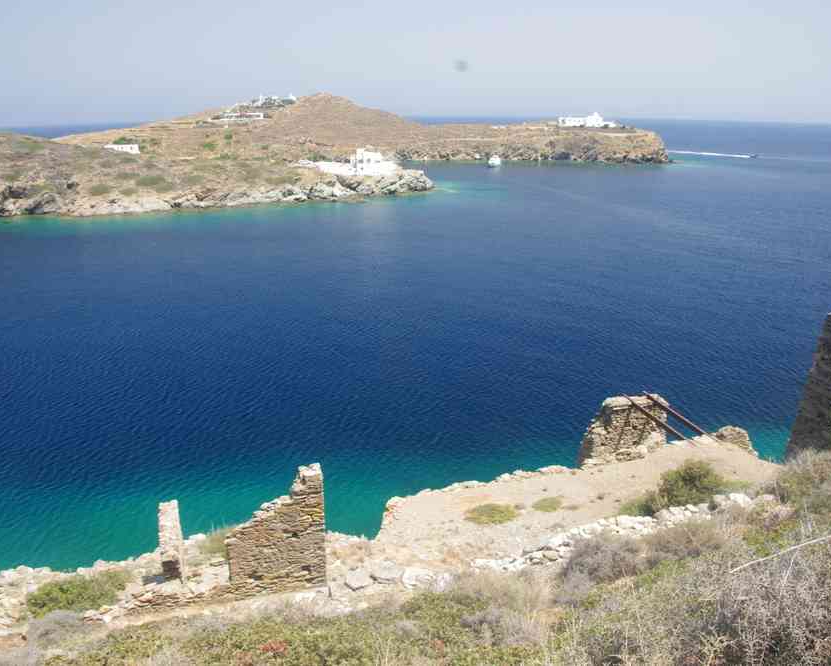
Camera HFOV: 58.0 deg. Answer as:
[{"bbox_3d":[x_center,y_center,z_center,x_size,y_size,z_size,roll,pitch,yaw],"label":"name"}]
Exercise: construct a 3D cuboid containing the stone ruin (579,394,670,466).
[{"bbox_3d":[9.028,4.220,32.675,3.200,2.400,1.700,-4,17,-11],"label":"stone ruin"}]

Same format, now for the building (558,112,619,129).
[{"bbox_3d":[89.712,-110.515,389.638,30.000,8.000,11.000,2,16,6],"label":"building"}]

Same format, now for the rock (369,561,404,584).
[{"bbox_3d":[-1.017,8.184,25.600,1.100,0.400,0.800,0,16,0],"label":"rock"}]

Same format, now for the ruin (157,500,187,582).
[{"bbox_3d":[-8.072,6.905,24.812,0.680,2.600,0.650,-3,16,-11],"label":"ruin"}]

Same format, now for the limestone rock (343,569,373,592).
[{"bbox_3d":[-1.892,8.183,24.870,0.800,0.350,0.600,-6,17,-19],"label":"limestone rock"}]

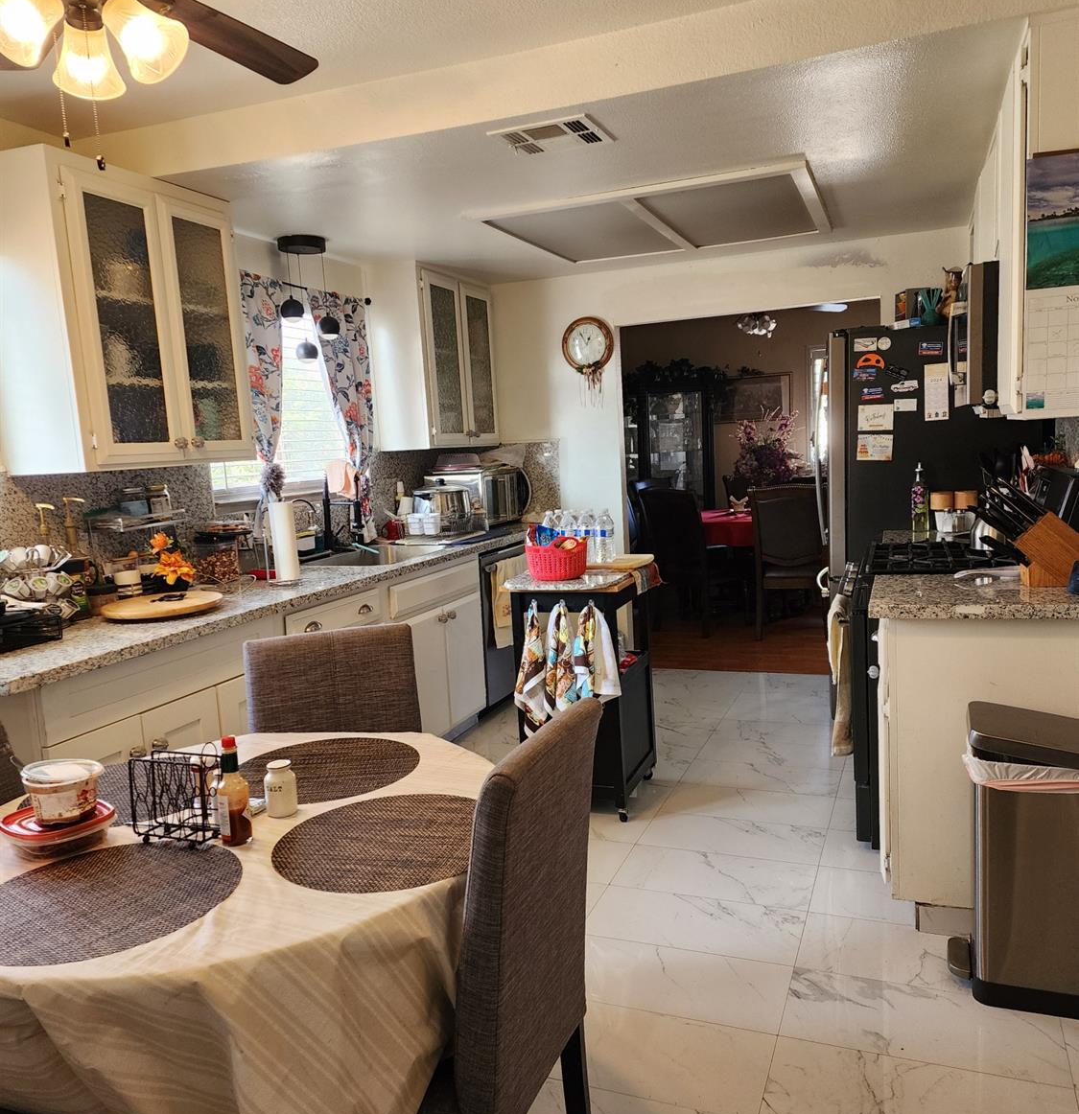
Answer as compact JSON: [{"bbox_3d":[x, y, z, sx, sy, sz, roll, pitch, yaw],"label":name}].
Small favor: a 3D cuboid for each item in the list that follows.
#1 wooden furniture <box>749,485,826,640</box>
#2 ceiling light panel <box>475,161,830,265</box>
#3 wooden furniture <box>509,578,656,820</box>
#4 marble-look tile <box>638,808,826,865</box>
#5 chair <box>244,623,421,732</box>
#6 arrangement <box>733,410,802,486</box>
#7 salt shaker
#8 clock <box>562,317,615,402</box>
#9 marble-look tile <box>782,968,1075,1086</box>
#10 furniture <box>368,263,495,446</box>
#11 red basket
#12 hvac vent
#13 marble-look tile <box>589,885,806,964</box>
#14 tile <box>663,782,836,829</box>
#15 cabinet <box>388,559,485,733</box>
[{"bbox_3d":[1.653,0.016,6.441,0.490,1.030,0.600,-1,7,13],"label":"wooden furniture"},{"bbox_3d":[0.560,-1.518,4.375,1.400,0.030,1.370,-1,8,22],"label":"ceiling light panel"},{"bbox_3d":[0.172,0.516,3.754,0.480,0.886,0.480,-1,8,22],"label":"wooden furniture"},{"bbox_3d":[0.675,0.988,3.344,0.610,0.010,0.305,-1,8,22],"label":"marble-look tile"},{"bbox_3d":[-0.472,0.692,2.287,0.450,0.945,0.600,-4,7,-10],"label":"chair"},{"bbox_3d":[1.713,-0.729,7.204,0.460,0.790,0.420,-1,8,22],"label":"arrangement"},{"bbox_3d":[-0.471,0.422,1.735,0.057,0.093,0.057,-2,7,8],"label":"salt shaker"},{"bbox_3d":[0.284,-1.172,5.661,0.315,0.490,0.055,-1,8,22],"label":"clock"},{"bbox_3d":[0.898,1.106,2.275,0.610,0.010,0.305,-1,8,22],"label":"marble-look tile"},{"bbox_3d":[-0.565,-1.121,5.523,0.320,0.960,0.940,-1,8,22],"label":"furniture"},{"bbox_3d":[0.056,0.002,3.655,0.210,0.155,0.245,-4,7,-11],"label":"red basket"},{"bbox_3d":[0.037,-1.321,3.010,0.315,0.025,0.300,-1,8,22],"label":"hvac vent"},{"bbox_3d":[0.446,1.066,2.772,0.611,0.010,0.303,0,8,22],"label":"marble-look tile"},{"bbox_3d":[0.788,0.947,3.624,0.610,0.010,0.305,-1,8,22],"label":"tile"},{"bbox_3d":[-0.695,0.434,4.487,0.590,0.810,0.870,0,8,22],"label":"cabinet"}]

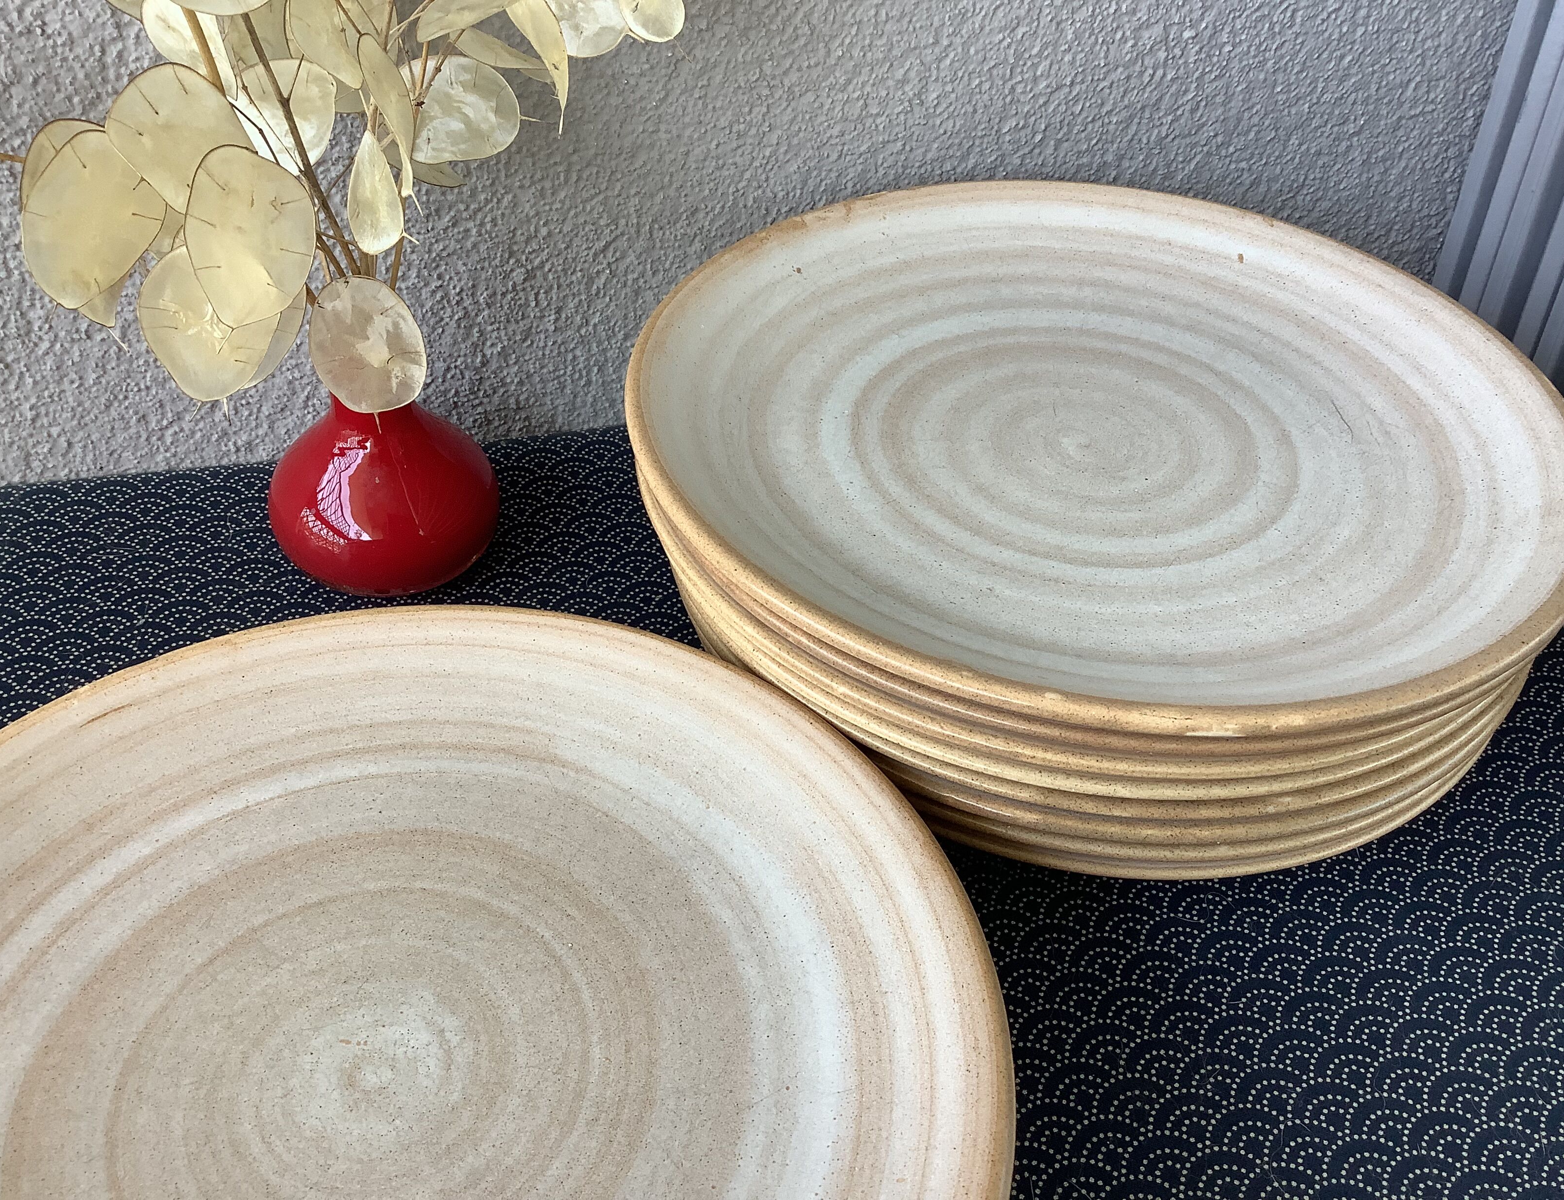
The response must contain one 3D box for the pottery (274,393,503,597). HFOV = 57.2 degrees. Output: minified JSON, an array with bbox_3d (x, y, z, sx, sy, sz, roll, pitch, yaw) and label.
[{"bbox_3d":[-0.123,-0.045,0.431,0.070,0.078,0.070,4,43,0],"label":"pottery"}]

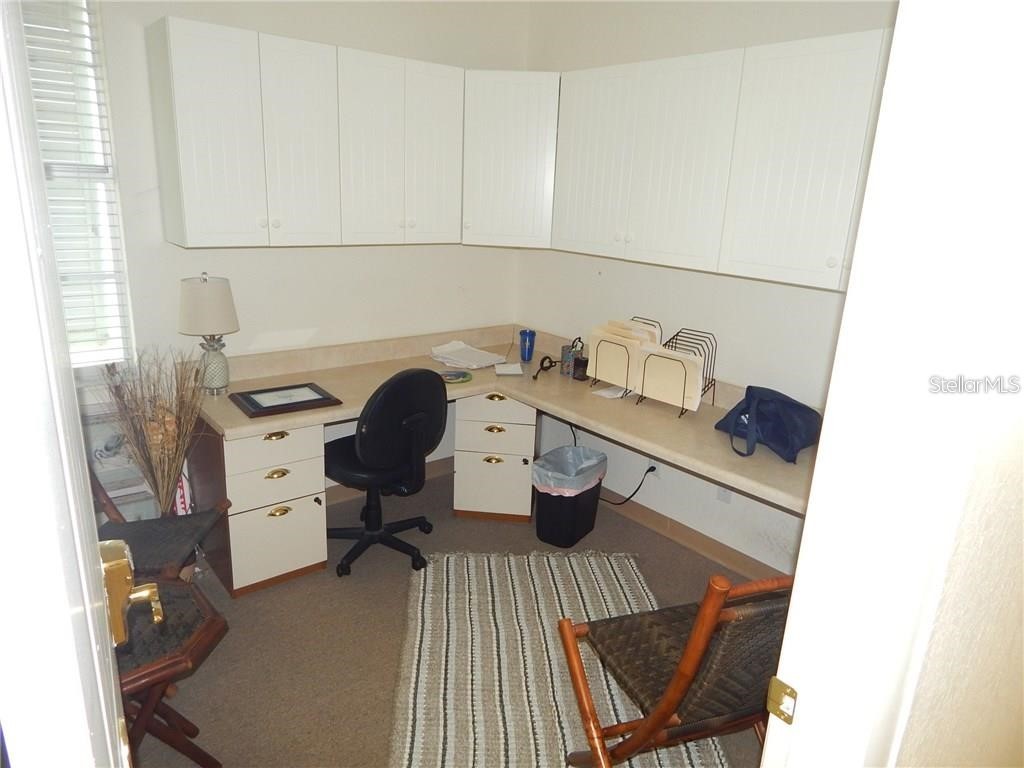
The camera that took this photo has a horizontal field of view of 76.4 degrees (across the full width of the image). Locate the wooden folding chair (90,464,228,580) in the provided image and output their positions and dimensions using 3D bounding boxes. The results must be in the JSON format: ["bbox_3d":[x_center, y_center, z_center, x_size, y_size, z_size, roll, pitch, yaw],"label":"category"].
[{"bbox_3d":[-1.278,0.548,2.146,0.580,0.770,0.500,2,17,-3],"label":"wooden folding chair"}]

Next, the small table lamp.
[{"bbox_3d":[-1.238,-0.202,2.655,0.222,0.500,0.222,-11,21,-38],"label":"small table lamp"}]

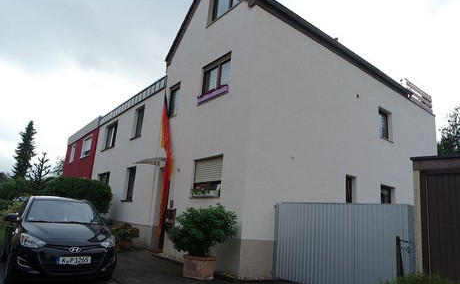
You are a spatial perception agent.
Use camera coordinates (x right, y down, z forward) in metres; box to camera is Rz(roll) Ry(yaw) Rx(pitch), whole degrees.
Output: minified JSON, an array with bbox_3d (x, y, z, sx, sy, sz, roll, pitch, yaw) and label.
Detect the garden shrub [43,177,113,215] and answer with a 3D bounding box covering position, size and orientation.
[{"bbox_3d":[-6.733,2.777,13.402,3.000,2.430,2.900,14,-16,-36],"label":"garden shrub"}]

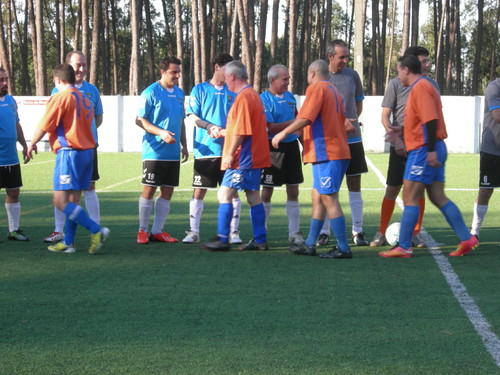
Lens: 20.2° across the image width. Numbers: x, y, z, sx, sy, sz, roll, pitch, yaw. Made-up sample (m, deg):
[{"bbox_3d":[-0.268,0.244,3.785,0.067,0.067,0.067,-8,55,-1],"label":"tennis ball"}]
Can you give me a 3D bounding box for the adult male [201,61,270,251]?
[{"bbox_3d":[-0.112,-0.273,12.459,0.660,1.698,0.500,0,8,3],"label":"adult male"}]

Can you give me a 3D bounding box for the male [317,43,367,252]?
[{"bbox_3d":[0.849,-0.400,12.739,0.550,1.873,0.450,-3,8,-20],"label":"male"}]

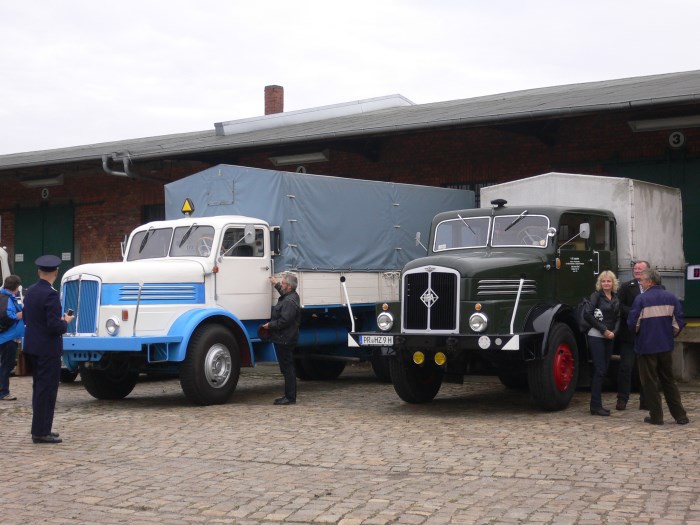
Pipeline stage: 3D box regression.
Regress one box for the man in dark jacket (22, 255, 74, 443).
[{"bbox_3d":[-3.111,0.881,12.768,0.440,1.908,0.470,0,-1,-41],"label":"man in dark jacket"}]

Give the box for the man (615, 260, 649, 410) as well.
[{"bbox_3d":[3.528,0.900,15.218,0.520,1.836,0.350,-1,-1,-12],"label":"man"}]

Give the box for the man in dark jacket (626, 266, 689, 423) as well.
[{"bbox_3d":[3.439,0.940,13.817,0.560,1.746,0.380,0,-1,-23],"label":"man in dark jacket"}]

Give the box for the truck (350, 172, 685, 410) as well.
[{"bbox_3d":[2.560,0.284,17.241,2.450,3.180,5.750,-1,-1,34],"label":"truck"}]

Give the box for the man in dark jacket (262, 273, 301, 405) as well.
[{"bbox_3d":[-0.909,1.020,16.617,0.500,1.756,0.480,-1,-1,9],"label":"man in dark jacket"}]

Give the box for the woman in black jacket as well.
[{"bbox_3d":[3.029,0.963,14.767,0.460,1.710,0.350,0,-1,-34],"label":"woman in black jacket"}]

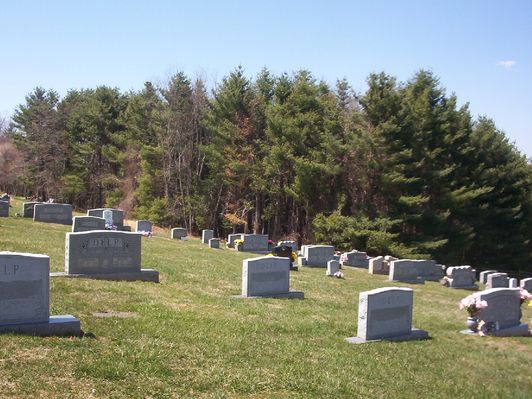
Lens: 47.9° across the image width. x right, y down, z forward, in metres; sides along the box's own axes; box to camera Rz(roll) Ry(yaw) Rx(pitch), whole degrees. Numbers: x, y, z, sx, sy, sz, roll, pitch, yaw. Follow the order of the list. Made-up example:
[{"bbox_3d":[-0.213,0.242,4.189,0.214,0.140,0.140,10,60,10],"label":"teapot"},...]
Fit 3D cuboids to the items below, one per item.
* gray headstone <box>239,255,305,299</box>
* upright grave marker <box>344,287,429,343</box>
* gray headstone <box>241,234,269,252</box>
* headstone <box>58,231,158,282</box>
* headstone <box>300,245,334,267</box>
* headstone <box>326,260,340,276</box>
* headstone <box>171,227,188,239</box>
[{"bbox_3d":[0.016,1.276,9.611,1.210,0.692,0.320,-1,4,-31],"label":"gray headstone"},{"bbox_3d":[1.607,1.533,8.020,1.250,0.703,0.310,0,4,-29],"label":"upright grave marker"},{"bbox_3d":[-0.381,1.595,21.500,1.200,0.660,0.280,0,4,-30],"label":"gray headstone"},{"bbox_3d":[-2.416,0.870,8.973,1.620,0.764,0.320,0,3,-29],"label":"headstone"},{"bbox_3d":[1.711,1.802,19.000,1.020,0.630,0.210,0,4,-30],"label":"headstone"},{"bbox_3d":[1.874,1.913,16.700,0.360,0.410,0.170,0,4,-30],"label":"headstone"},{"bbox_3d":[-3.457,1.379,24.000,0.600,0.470,0.200,0,4,-30],"label":"headstone"}]

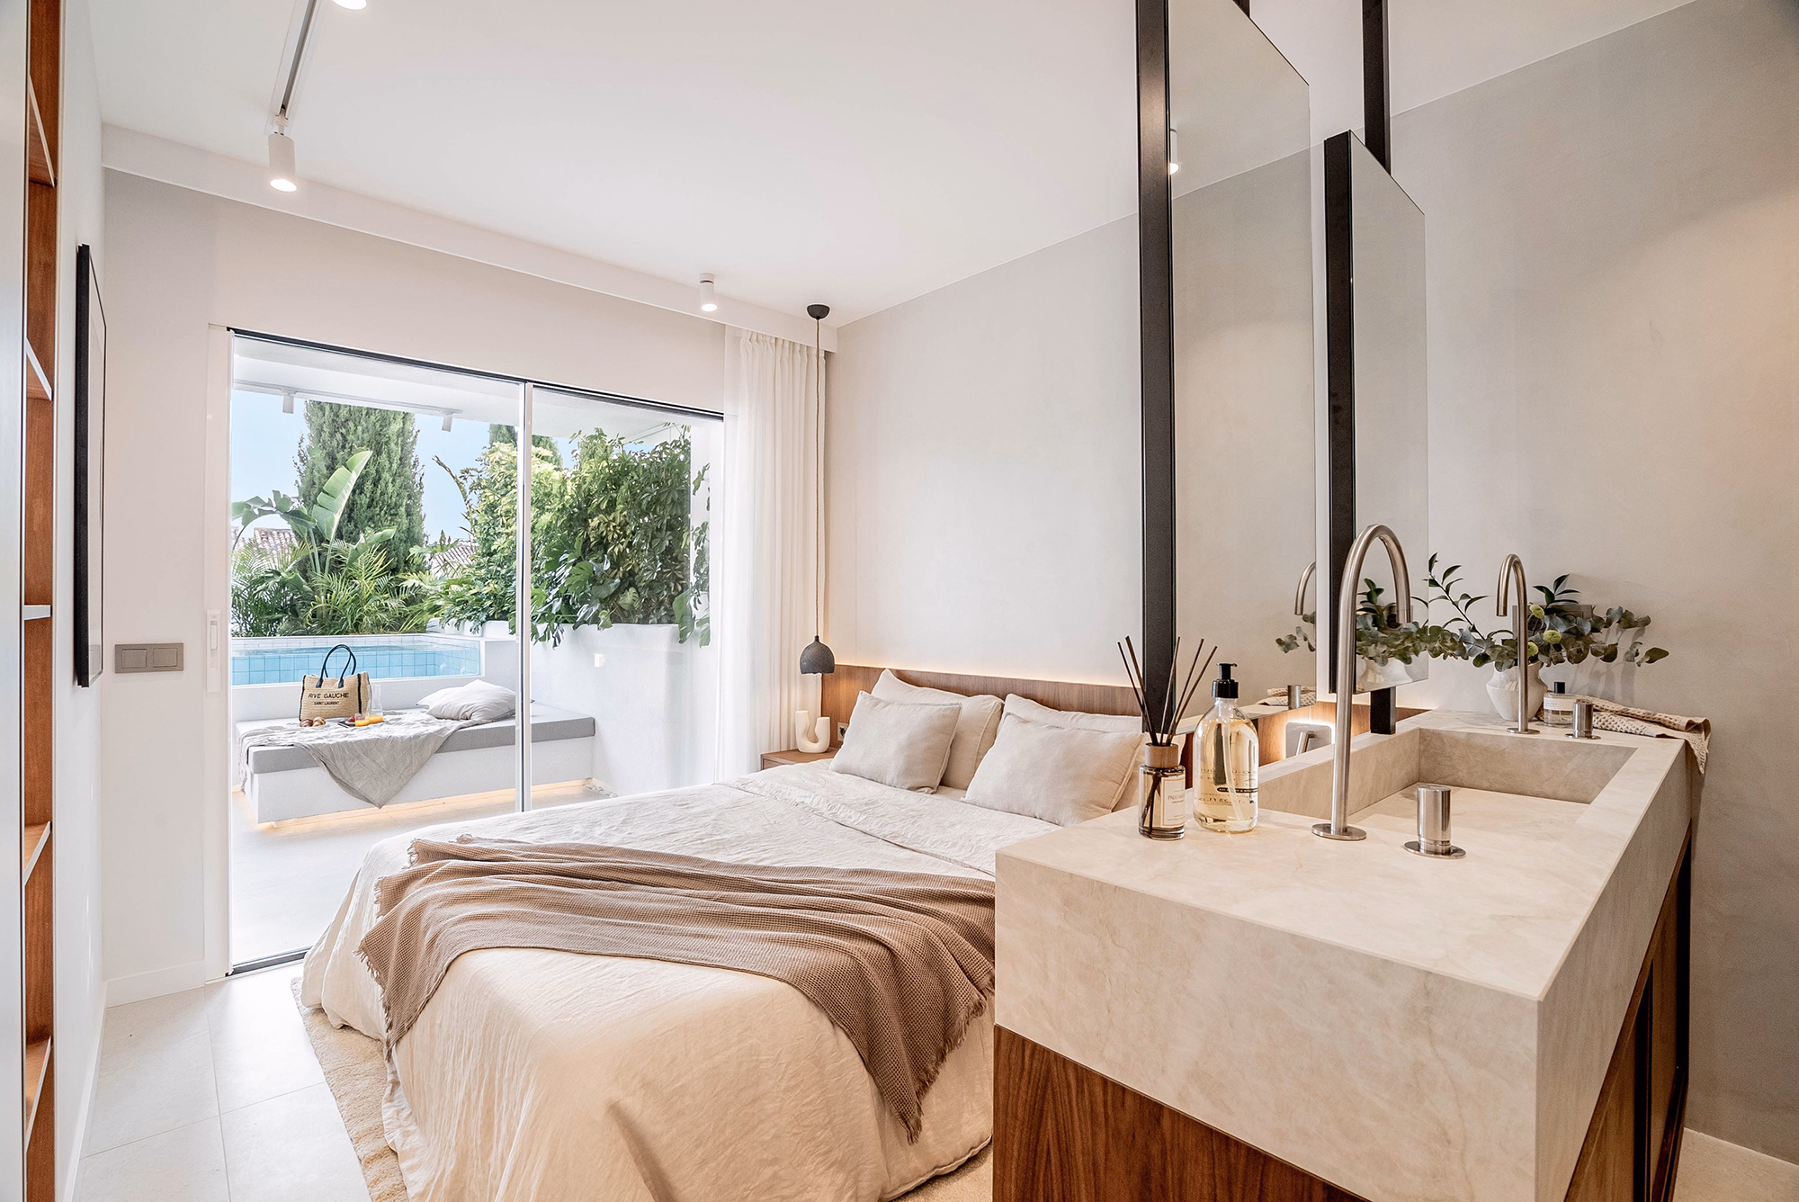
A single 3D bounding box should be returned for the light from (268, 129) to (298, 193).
[{"bbox_3d":[-1.690,-1.218,2.200,0.060,0.155,0.060,0,0,-41],"label":"light"}]

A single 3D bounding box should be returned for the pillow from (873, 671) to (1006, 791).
[{"bbox_3d":[0.062,0.495,3.118,0.650,0.400,0.160,0,-33,45],"label":"pillow"}]

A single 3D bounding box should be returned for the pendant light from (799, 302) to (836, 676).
[{"bbox_3d":[-0.370,-0.503,3.630,0.160,1.670,0.160,0,0,0],"label":"pendant light"}]

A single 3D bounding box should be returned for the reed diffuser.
[{"bbox_3d":[0.342,0.172,1.035,0.108,0.254,0.098,0,0,-30],"label":"reed diffuser"}]

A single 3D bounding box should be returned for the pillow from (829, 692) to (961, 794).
[{"bbox_3d":[-0.007,0.500,2.902,0.520,0.330,0.130,0,-27,45],"label":"pillow"}]

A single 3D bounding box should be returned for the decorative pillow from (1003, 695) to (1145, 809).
[{"bbox_3d":[0.563,0.495,2.608,0.670,0.390,0.160,0,-33,45],"label":"decorative pillow"}]

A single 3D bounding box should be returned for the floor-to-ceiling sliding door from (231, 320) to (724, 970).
[{"bbox_3d":[-1.490,0.161,3.135,1.770,2.050,0.100,0,0,-41],"label":"floor-to-ceiling sliding door"}]

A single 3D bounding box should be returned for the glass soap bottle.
[{"bbox_3d":[0.441,0.192,1.077,0.082,0.218,0.082,0,0,-24],"label":"glass soap bottle"}]

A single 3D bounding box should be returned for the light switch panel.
[{"bbox_3d":[-2.236,0.172,2.387,0.150,0.083,0.012,0,0,-41],"label":"light switch panel"}]

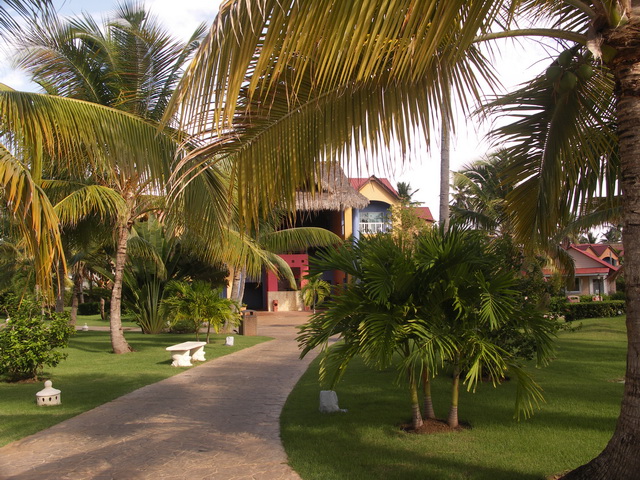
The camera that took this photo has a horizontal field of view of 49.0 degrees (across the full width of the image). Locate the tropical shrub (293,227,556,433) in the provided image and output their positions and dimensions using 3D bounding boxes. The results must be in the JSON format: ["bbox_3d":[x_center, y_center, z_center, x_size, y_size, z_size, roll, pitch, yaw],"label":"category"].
[{"bbox_3d":[1.212,1.019,8.149,2.850,2.300,2.600,0,-4,0],"label":"tropical shrub"}]

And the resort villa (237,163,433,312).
[{"bbox_3d":[1.030,-0.019,53.631,14.500,10.700,11.000,0,-4,0],"label":"resort villa"}]

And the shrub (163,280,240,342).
[{"bbox_3d":[-3.526,2.109,20.904,2.300,1.900,2.100,0,-4,0],"label":"shrub"}]

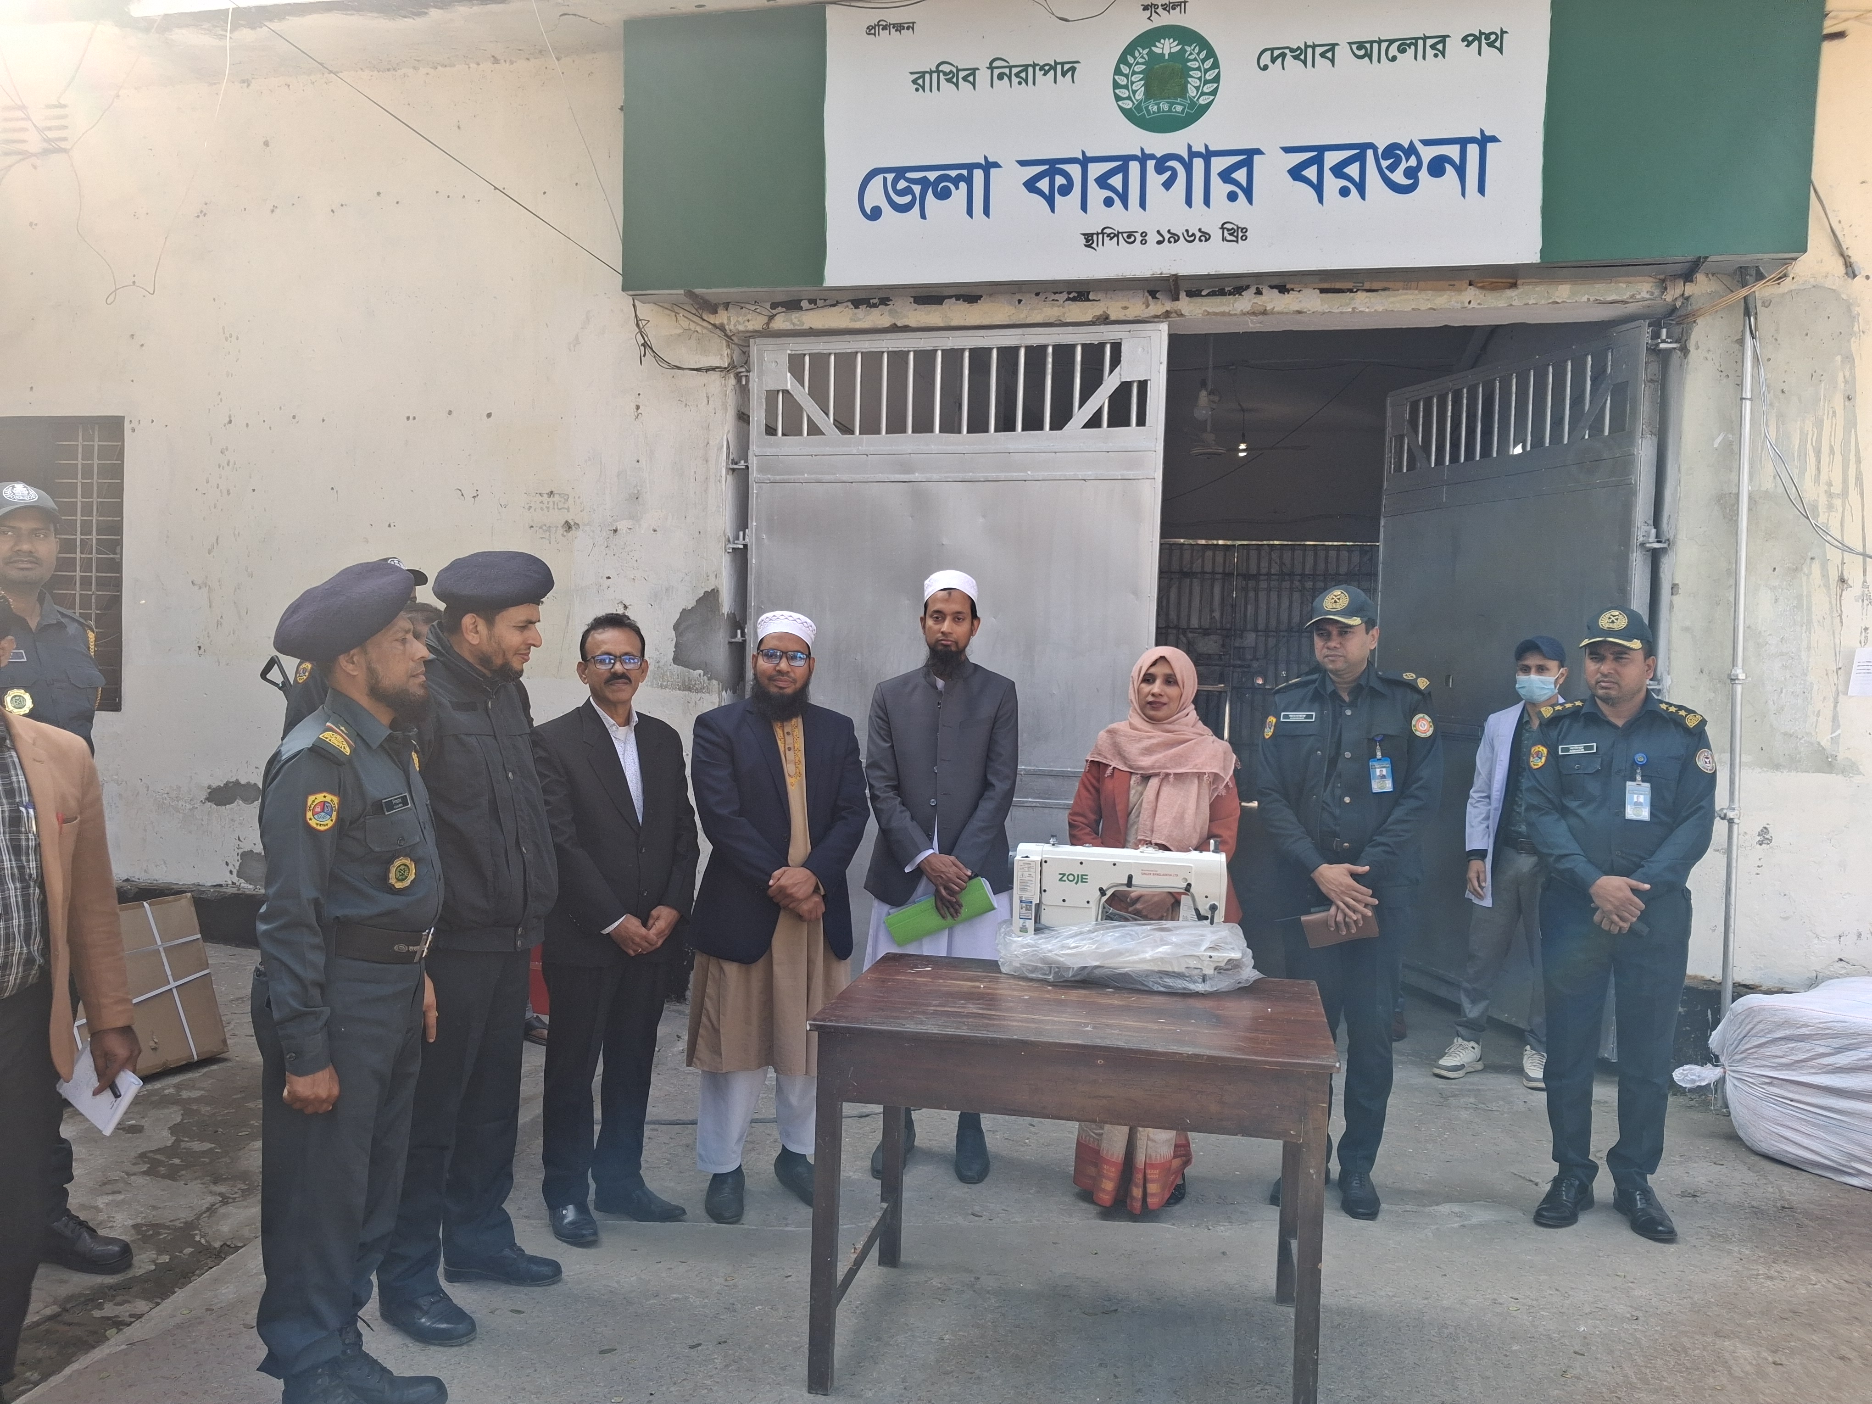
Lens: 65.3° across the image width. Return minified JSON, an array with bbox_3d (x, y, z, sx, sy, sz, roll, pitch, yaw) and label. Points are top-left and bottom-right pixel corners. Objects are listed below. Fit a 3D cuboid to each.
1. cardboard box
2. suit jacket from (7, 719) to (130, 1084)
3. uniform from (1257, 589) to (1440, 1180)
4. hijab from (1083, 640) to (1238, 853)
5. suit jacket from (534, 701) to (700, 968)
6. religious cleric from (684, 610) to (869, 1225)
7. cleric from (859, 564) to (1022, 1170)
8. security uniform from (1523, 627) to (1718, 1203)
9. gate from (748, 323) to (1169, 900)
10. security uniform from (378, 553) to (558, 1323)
[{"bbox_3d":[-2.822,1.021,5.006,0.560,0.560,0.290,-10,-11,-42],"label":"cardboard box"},{"bbox_3d":[-1.894,0.388,2.920,0.550,0.740,0.320,1,2,-28],"label":"suit jacket"},{"bbox_3d":[1.199,0.538,4.240,0.520,1.730,0.360,2,1,22],"label":"uniform"},{"bbox_3d":[0.648,0.132,4.190,0.420,0.580,0.330,2,1,18],"label":"hijab"},{"bbox_3d":[-0.855,0.353,3.890,0.470,0.710,0.320,0,2,-40],"label":"suit jacket"},{"bbox_3d":[-0.453,0.566,4.139,0.520,1.650,0.370,1,1,-13],"label":"religious cleric"},{"bbox_3d":[0.007,0.502,4.419,0.490,1.790,0.360,2,1,-2],"label":"cleric"},{"bbox_3d":[1.962,0.580,4.190,0.550,1.690,0.380,2,1,24],"label":"security uniform"},{"bbox_3d":[0.025,-0.149,6.358,1.881,2.900,0.080,2,1,17],"label":"gate"},{"bbox_3d":[-1.090,0.520,3.429,0.370,1.740,0.480,2,1,26],"label":"security uniform"}]

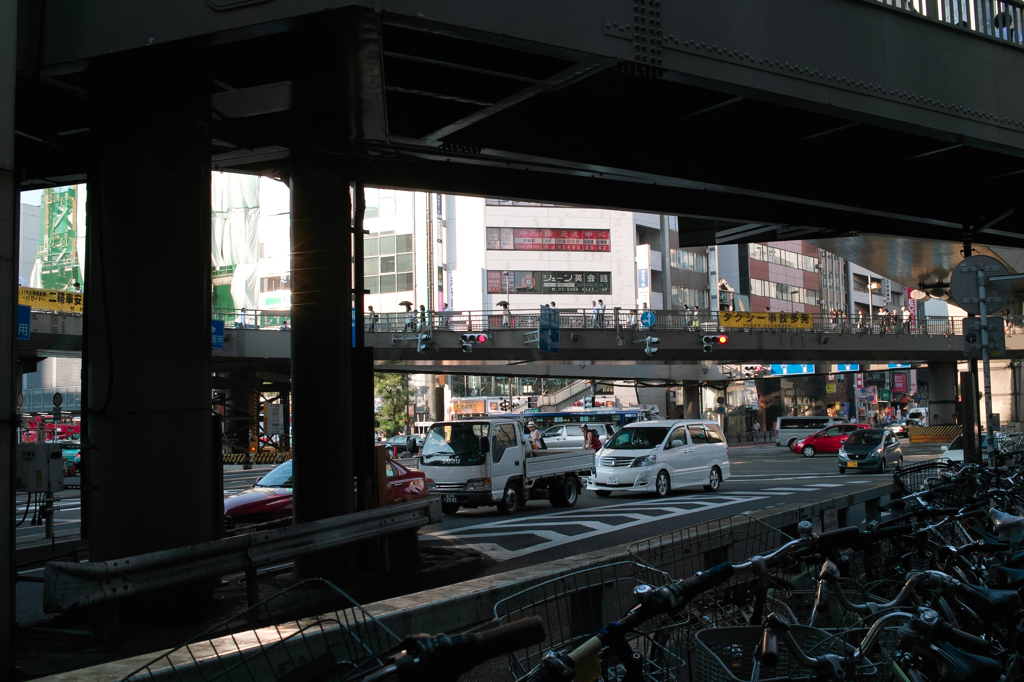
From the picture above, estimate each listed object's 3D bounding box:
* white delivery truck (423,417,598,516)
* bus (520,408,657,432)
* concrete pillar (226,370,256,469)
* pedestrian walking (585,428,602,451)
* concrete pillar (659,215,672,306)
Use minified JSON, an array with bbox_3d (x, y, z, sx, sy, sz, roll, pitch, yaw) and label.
[{"bbox_3d":[-0.001,2.563,25.352,1.700,2.030,4.700,-4,-5,31],"label":"white delivery truck"},{"bbox_3d":[3.698,6.416,81.980,10.700,3.050,2.500,-2,-4,12],"label":"bus"},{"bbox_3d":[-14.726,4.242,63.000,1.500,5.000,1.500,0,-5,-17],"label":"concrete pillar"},{"bbox_3d":[2.350,3.413,34.000,0.700,1.700,0.550,-1,-5,-8],"label":"pedestrian walking"},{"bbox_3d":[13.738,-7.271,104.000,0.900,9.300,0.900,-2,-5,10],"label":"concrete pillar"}]

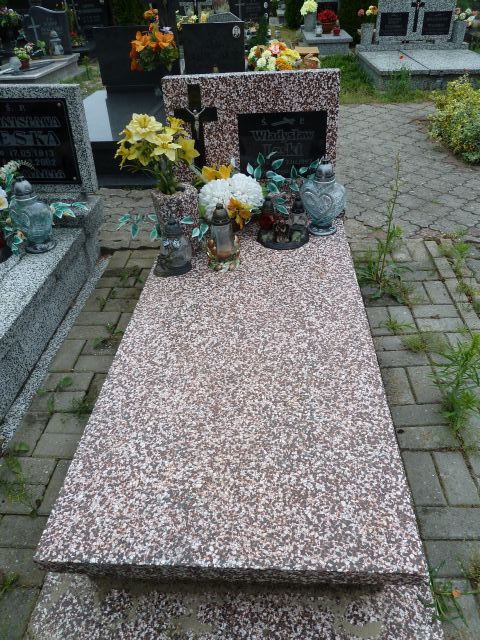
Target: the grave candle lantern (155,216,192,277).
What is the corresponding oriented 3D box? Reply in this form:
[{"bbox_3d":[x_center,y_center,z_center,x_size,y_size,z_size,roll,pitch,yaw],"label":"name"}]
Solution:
[{"bbox_3d":[-0.284,-0.318,1.908,0.155,0.223,0.120,-8,38,-4],"label":"grave candle lantern"}]

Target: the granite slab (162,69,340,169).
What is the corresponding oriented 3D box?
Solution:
[{"bbox_3d":[0.061,-0.865,2.209,0.775,0.566,0.075,0,38,5],"label":"granite slab"}]

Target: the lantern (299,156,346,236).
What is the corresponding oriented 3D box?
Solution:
[{"bbox_3d":[0.376,-0.558,2.055,0.195,0.339,0.160,13,41,20],"label":"lantern"}]

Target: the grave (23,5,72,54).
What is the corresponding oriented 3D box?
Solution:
[{"bbox_3d":[-2.645,-4.002,6.402,0.581,0.580,0.100,1,38,5],"label":"grave"}]

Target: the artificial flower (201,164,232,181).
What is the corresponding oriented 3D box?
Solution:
[{"bbox_3d":[-0.096,-0.603,1.899,0.128,0.079,0.110,1,38,5],"label":"artificial flower"}]

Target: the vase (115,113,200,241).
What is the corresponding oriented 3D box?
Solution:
[{"bbox_3d":[-0.312,-0.549,1.859,0.312,0.552,0.260,1,38,5],"label":"vase"}]

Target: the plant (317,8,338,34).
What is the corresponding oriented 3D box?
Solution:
[{"bbox_3d":[1.372,-4.646,7.198,0.300,0.330,0.300,0,38,5],"label":"plant"}]

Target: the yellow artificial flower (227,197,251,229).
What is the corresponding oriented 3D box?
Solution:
[{"bbox_3d":[-0.006,-0.420,1.818,0.091,0.129,0.080,1,38,5],"label":"yellow artificial flower"}]

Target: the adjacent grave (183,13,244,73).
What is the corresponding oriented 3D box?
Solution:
[{"bbox_3d":[-0.217,-2.430,4.222,0.544,0.483,0.090,1,38,5],"label":"adjacent grave"}]

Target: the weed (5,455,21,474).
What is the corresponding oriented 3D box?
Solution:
[{"bbox_3d":[-0.766,0.471,1.537,0.052,0.050,0.055,1,38,5],"label":"weed"}]

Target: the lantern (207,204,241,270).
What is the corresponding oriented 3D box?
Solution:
[{"bbox_3d":[-0.070,-0.345,1.827,0.136,0.251,0.136,1,38,5],"label":"lantern"}]

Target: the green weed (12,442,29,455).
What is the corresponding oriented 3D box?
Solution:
[{"bbox_3d":[-0.753,0.436,1.583,0.053,0.030,0.042,-28,45,-29],"label":"green weed"}]

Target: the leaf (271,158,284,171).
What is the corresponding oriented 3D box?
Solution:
[{"bbox_3d":[0.171,-0.710,2.109,0.055,0.045,0.025,0,38,5],"label":"leaf"}]

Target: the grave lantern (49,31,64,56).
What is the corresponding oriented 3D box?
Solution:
[{"bbox_3d":[-2.581,-3.858,6.446,0.188,0.297,0.188,1,38,5],"label":"grave lantern"}]

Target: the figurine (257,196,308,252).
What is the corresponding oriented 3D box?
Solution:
[{"bbox_3d":[0.193,-0.442,2.049,0.225,0.186,0.150,0,38,5],"label":"figurine"}]

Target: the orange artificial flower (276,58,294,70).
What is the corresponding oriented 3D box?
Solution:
[{"bbox_3d":[0.433,-2.488,4.500,0.140,0.110,0.100,0,38,5],"label":"orange artificial flower"}]

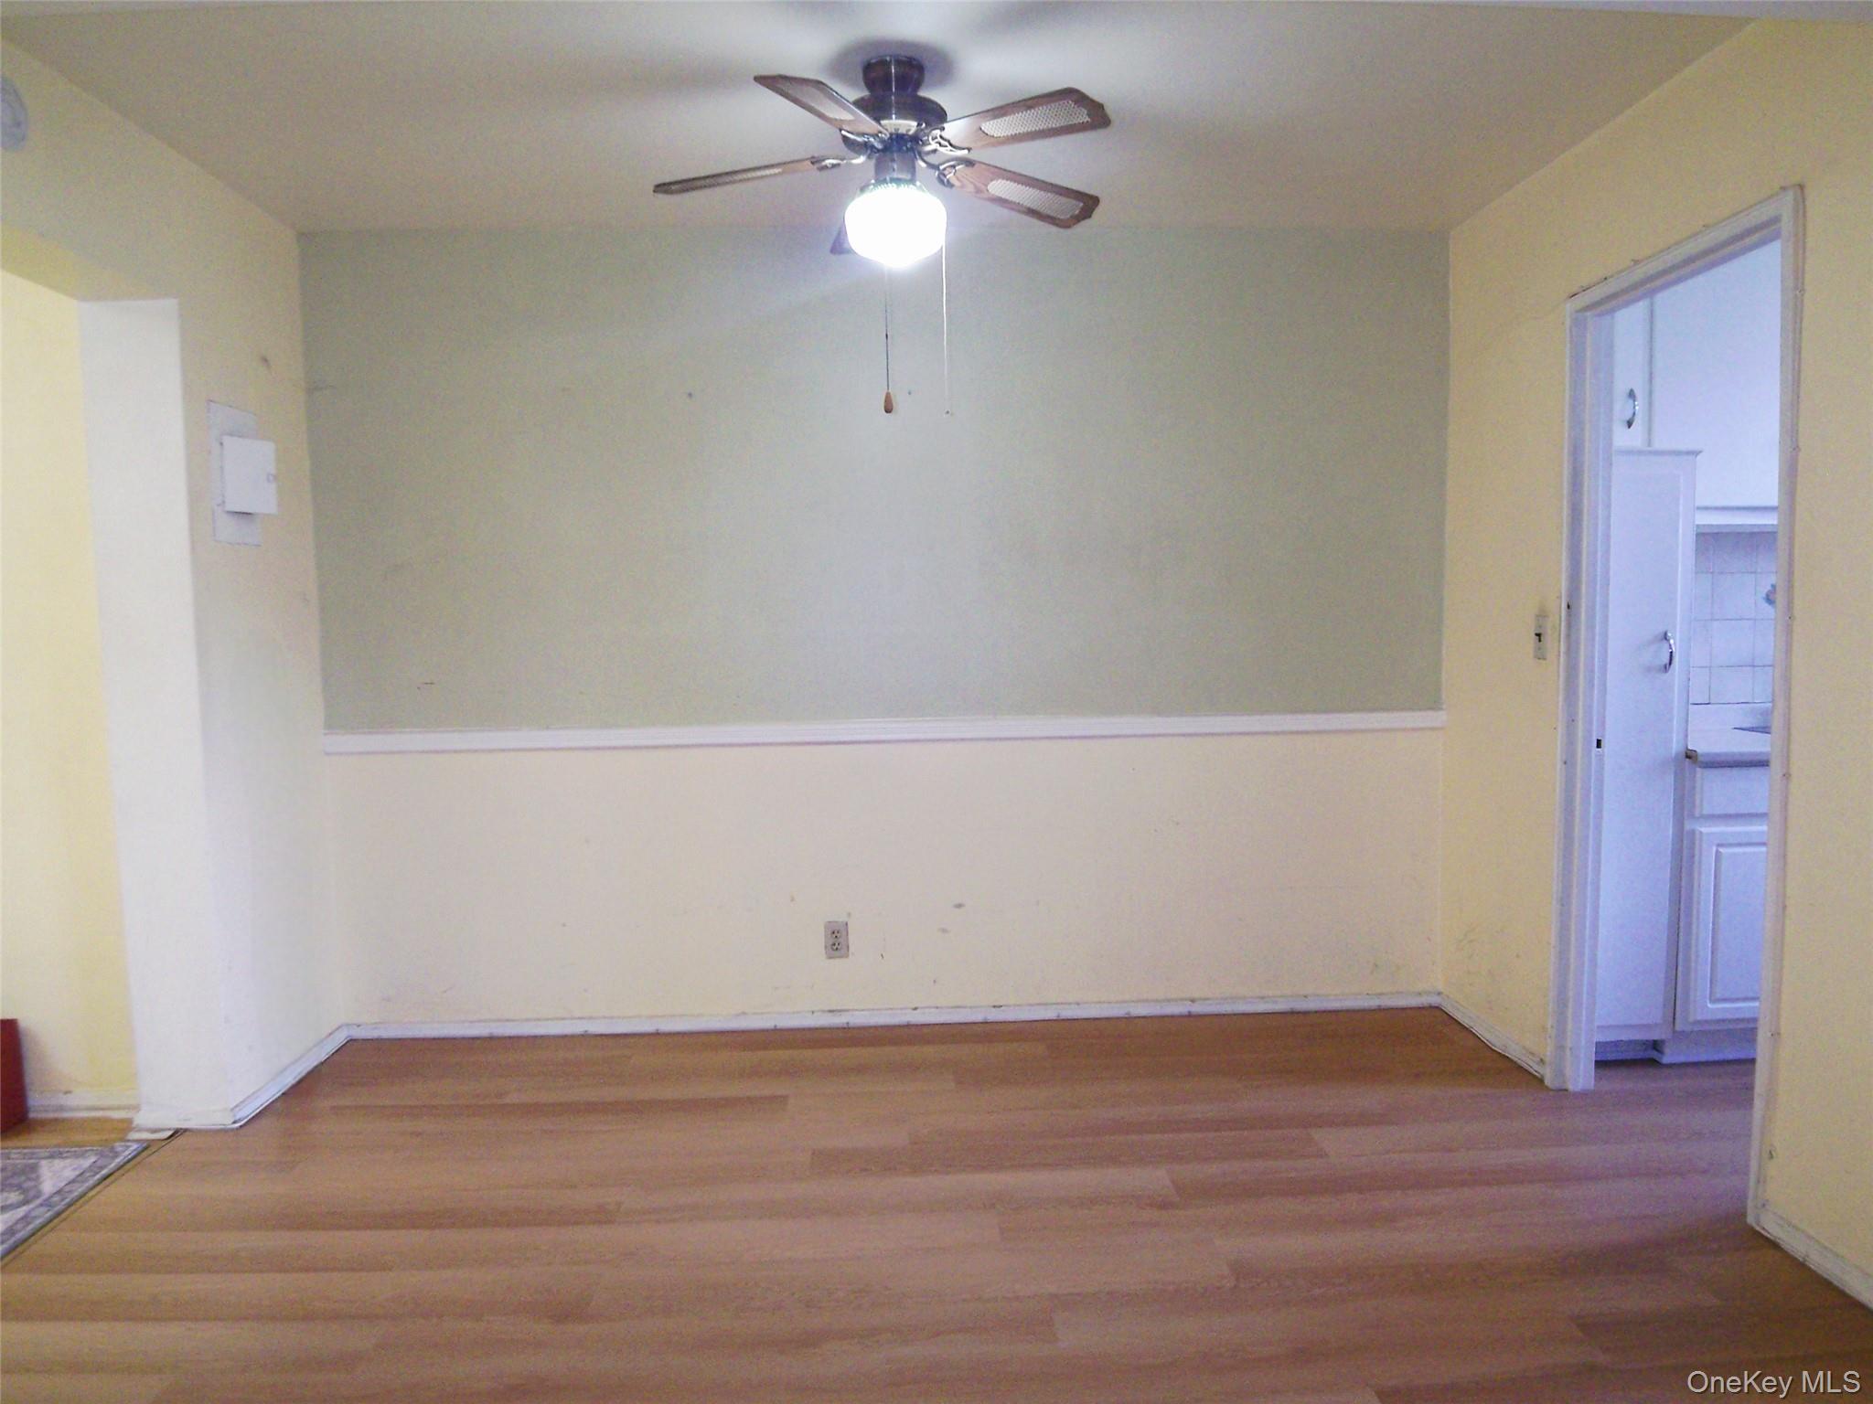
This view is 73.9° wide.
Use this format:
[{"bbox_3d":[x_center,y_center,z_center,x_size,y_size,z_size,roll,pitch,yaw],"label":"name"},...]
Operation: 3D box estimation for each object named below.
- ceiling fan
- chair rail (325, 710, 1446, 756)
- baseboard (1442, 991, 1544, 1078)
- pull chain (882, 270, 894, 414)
[{"bbox_3d":[-0.104,-1.136,2.660,1.040,0.406,1.040,-1,4,-3],"label":"ceiling fan"},{"bbox_3d":[-0.122,0.091,3.834,3.447,0.060,0.025,-1,4,-3],"label":"chair rail"},{"bbox_3d":[1.623,0.977,3.673,0.018,0.054,0.630,-1,4,-3],"label":"baseboard"},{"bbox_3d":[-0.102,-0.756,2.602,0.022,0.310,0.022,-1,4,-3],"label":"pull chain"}]

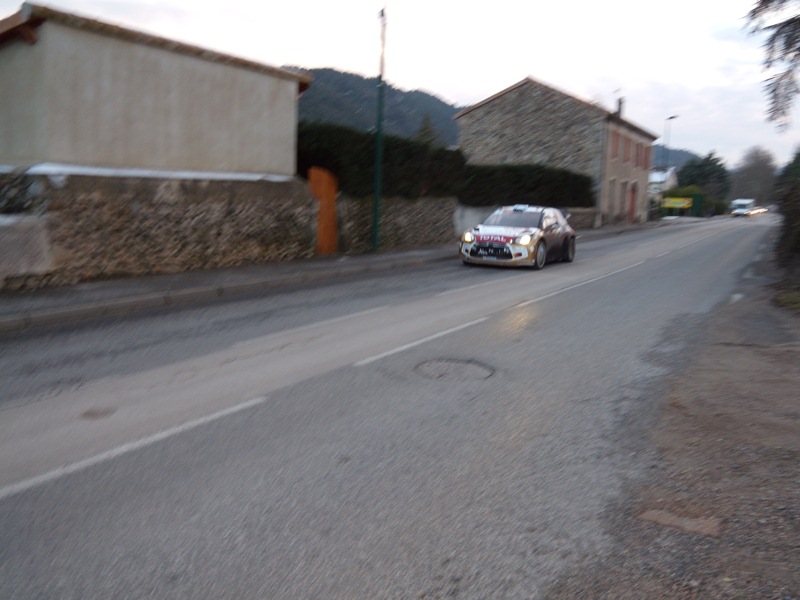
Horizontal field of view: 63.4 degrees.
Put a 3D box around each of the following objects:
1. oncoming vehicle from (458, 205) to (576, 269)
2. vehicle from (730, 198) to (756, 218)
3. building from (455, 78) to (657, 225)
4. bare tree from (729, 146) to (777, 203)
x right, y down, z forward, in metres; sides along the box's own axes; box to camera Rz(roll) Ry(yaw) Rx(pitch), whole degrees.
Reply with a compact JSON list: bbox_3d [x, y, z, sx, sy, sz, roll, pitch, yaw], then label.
[{"bbox_3d":[3.040,-1.625,16.064,1.830,1.420,3.950,7,11,30],"label":"oncoming vehicle"},{"bbox_3d":[60.550,-16.296,114.000,2.200,2.800,6.000,9,12,38],"label":"vehicle"},{"bbox_3d":[11.140,-9.524,43.991,9.515,8.175,15.334,7,10,29],"label":"building"},{"bbox_3d":[76.263,-26.395,140.000,10.200,13.630,10.000,7,10,26],"label":"bare tree"}]

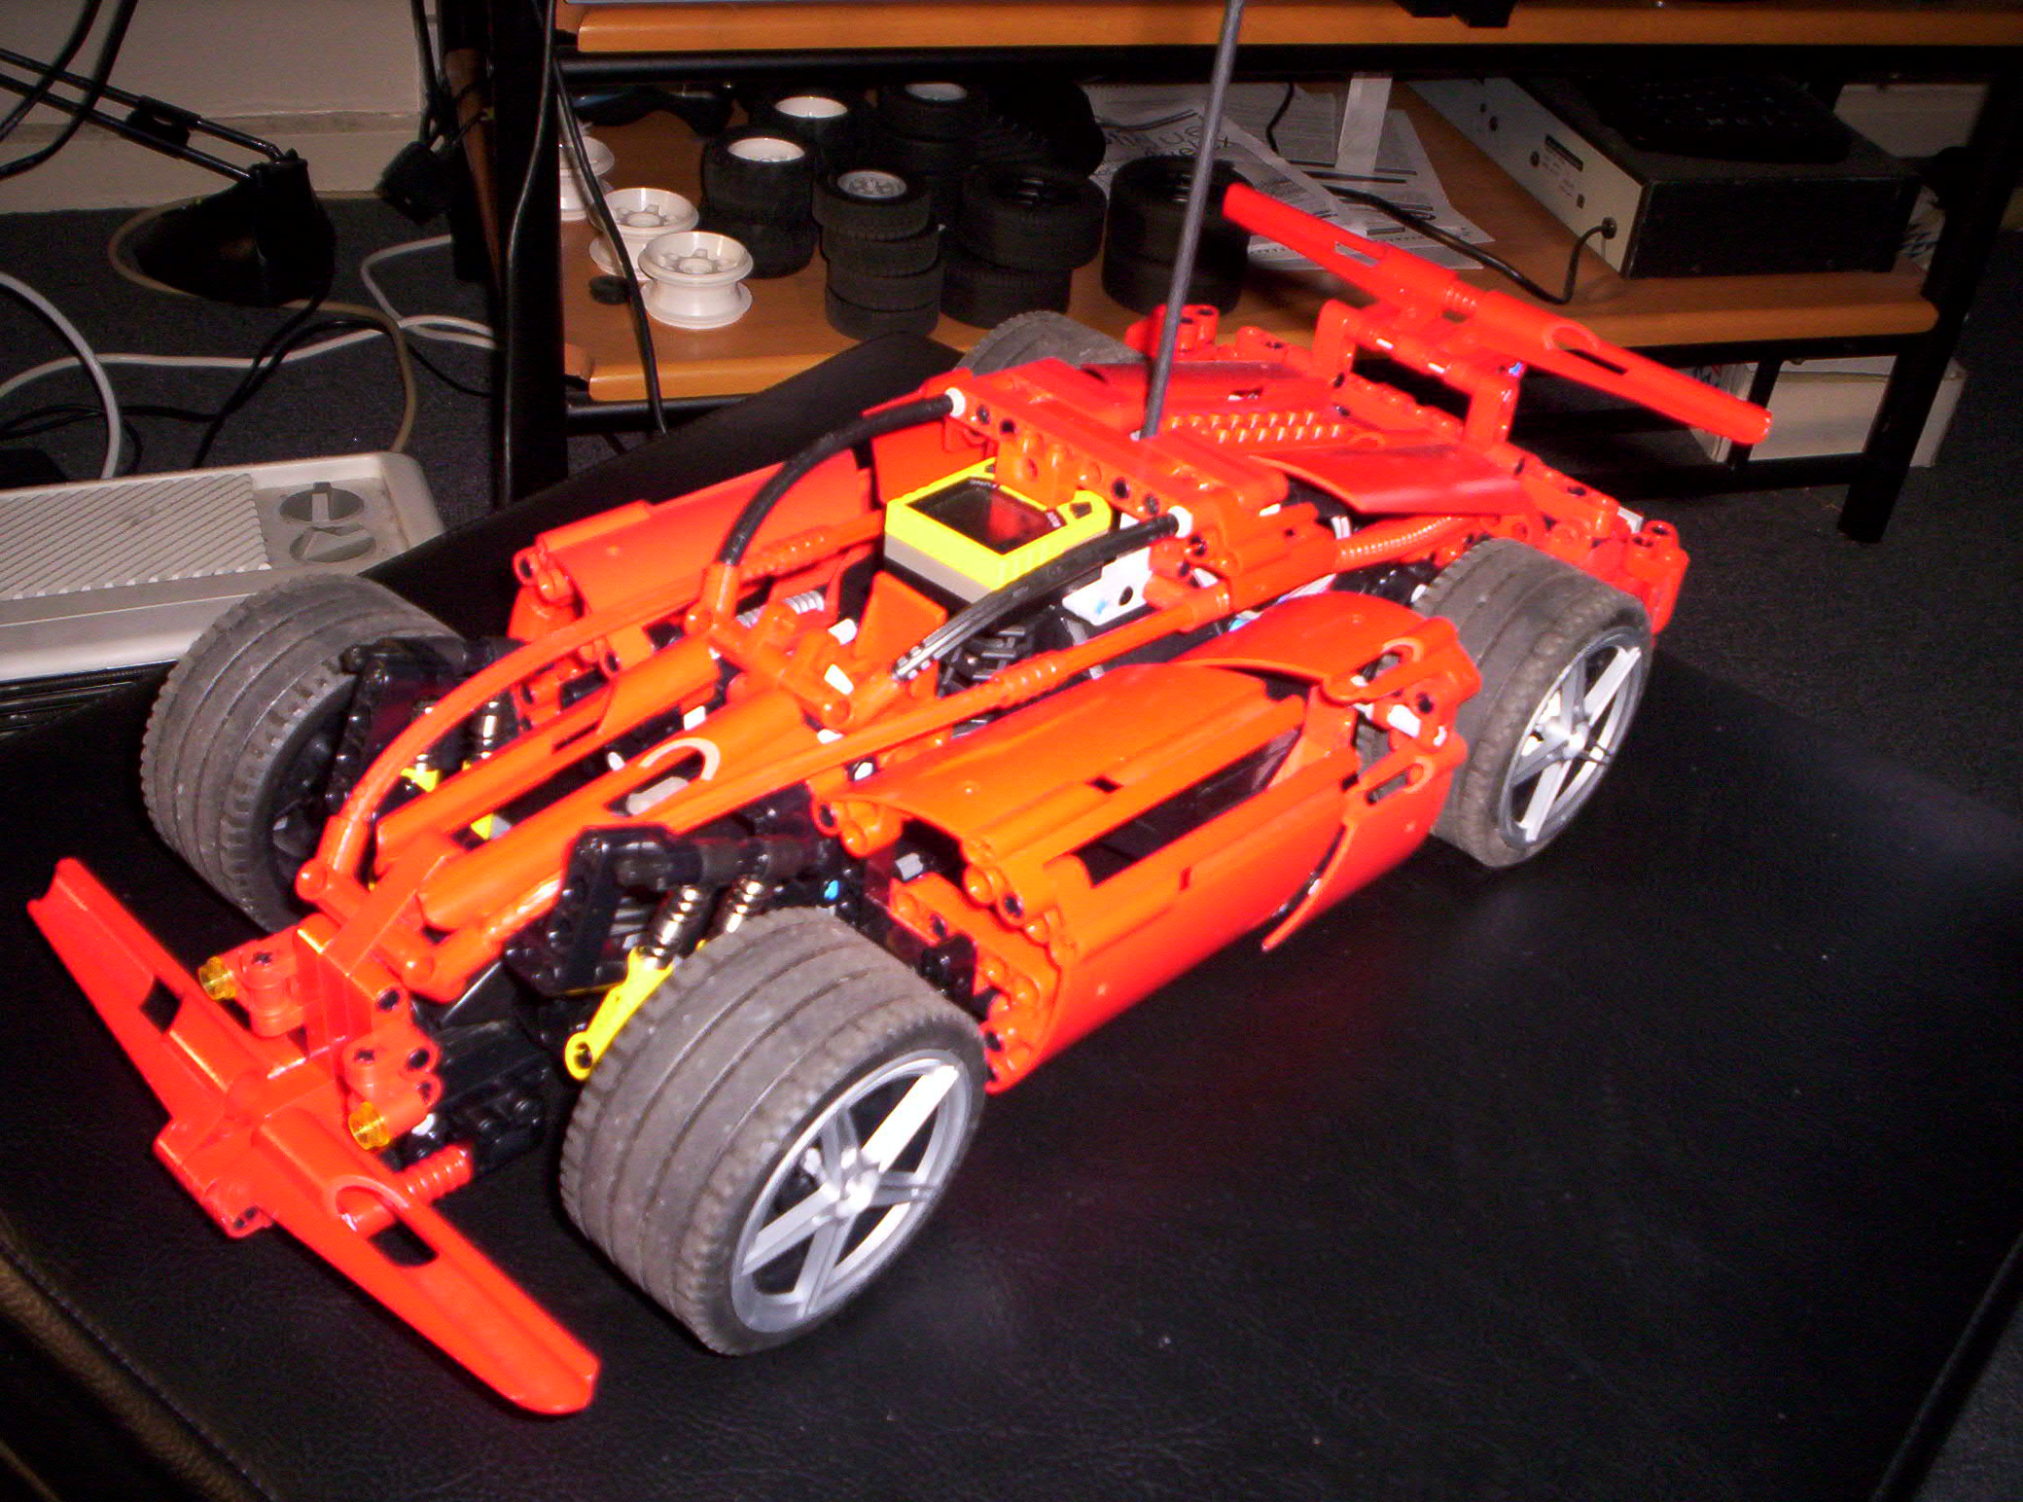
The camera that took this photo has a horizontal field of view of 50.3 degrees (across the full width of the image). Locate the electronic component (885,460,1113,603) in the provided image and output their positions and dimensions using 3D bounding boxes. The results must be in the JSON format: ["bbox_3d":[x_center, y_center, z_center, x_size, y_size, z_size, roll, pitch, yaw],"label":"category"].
[{"bbox_3d":[-0.003,-0.045,0.453,0.031,0.015,0.035,33,45,32],"label":"electronic component"}]

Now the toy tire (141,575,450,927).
[{"bbox_3d":[-0.136,0.001,0.436,0.036,0.069,0.069,31,42,30],"label":"toy tire"}]

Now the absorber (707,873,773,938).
[{"bbox_3d":[-0.053,0.035,0.381,0.012,0.052,0.012,40,10,34],"label":"absorber"}]

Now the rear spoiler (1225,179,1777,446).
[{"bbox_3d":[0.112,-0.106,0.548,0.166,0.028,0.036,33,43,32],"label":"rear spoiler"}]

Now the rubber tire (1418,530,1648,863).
[{"bbox_3d":[0.113,-0.010,0.489,0.069,0.069,0.035,-26,44,-38],"label":"rubber tire"}]

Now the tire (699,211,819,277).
[{"bbox_3d":[-0.144,-0.296,1.228,0.065,0.033,0.065,5,33,0],"label":"tire"}]

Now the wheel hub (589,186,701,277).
[{"bbox_3d":[-0.206,-0.292,1.214,0.061,0.032,0.061,3,33,-2],"label":"wheel hub"}]

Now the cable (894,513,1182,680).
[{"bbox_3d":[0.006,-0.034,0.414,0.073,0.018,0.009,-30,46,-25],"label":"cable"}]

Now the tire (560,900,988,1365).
[{"bbox_3d":[-0.039,0.064,0.367,0.036,0.069,0.069,31,42,30],"label":"tire"}]

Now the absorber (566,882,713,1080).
[{"bbox_3d":[-0.063,0.036,0.370,0.012,0.052,0.012,40,10,34],"label":"absorber"}]

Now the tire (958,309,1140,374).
[{"bbox_3d":[0.010,-0.079,0.573,0.036,0.069,0.069,33,43,32],"label":"tire"}]

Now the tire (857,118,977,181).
[{"bbox_3d":[-0.053,-0.352,1.250,0.065,0.022,0.065,5,33,0],"label":"tire"}]

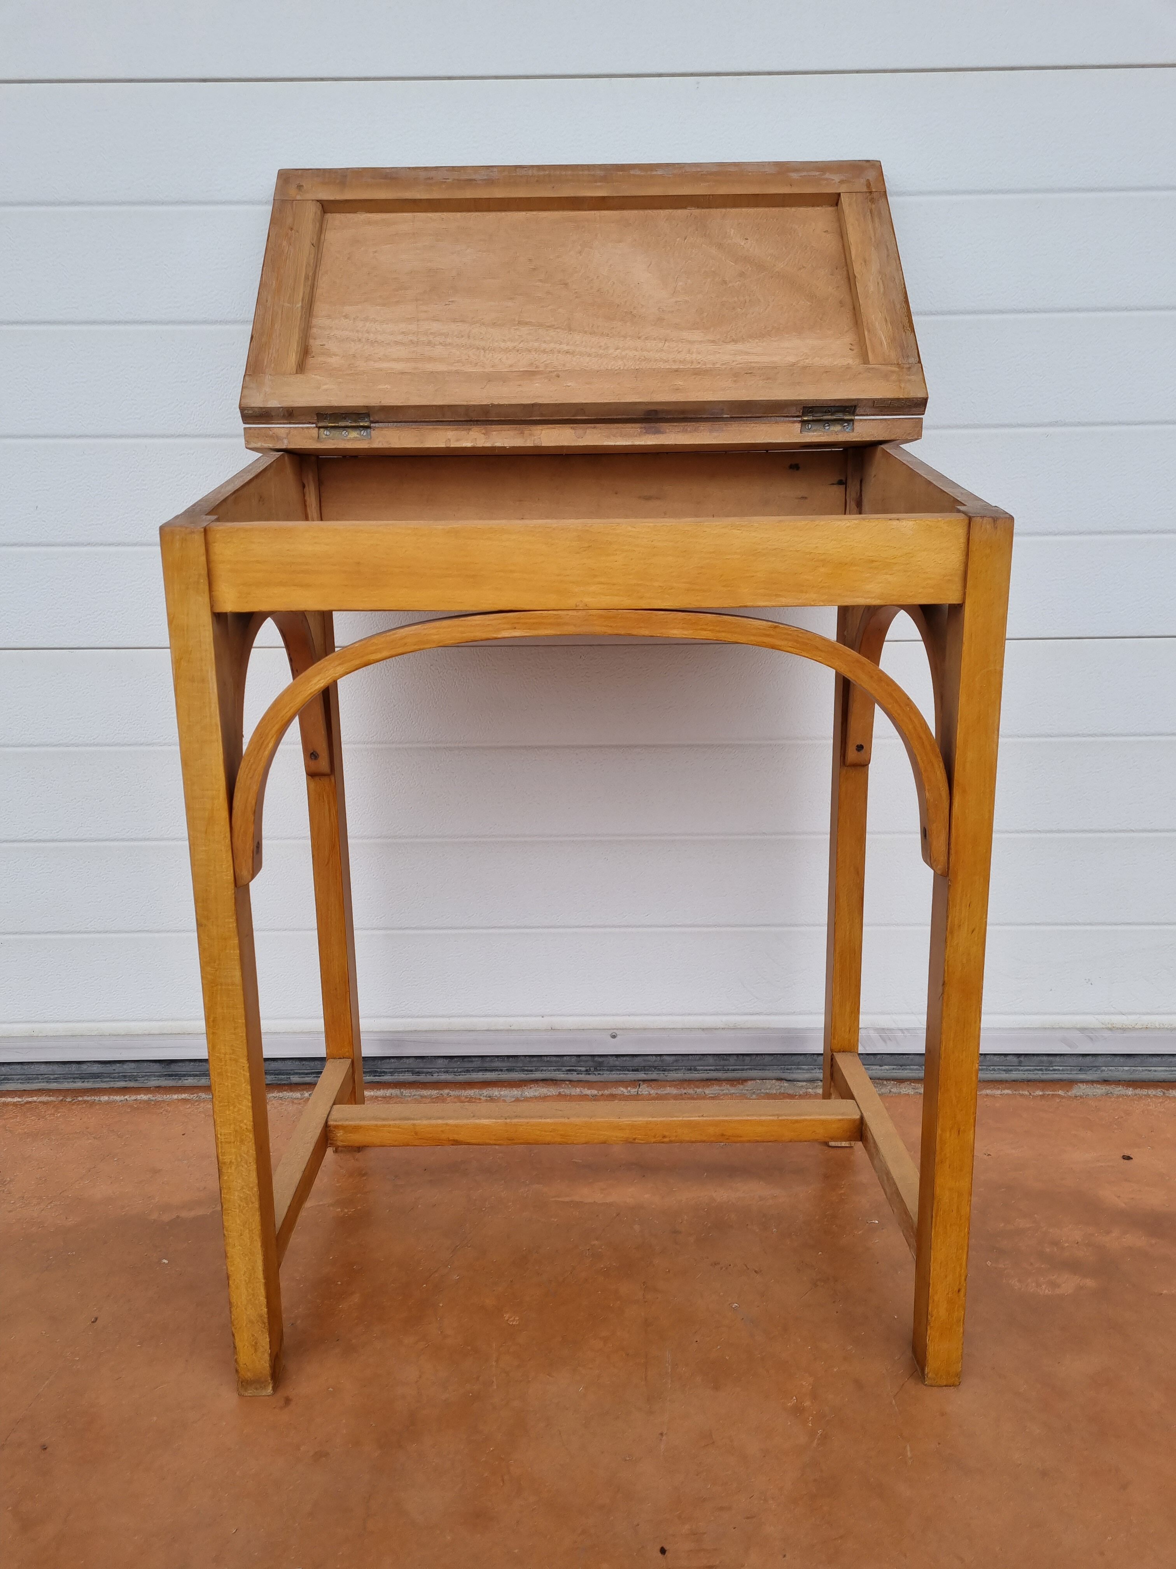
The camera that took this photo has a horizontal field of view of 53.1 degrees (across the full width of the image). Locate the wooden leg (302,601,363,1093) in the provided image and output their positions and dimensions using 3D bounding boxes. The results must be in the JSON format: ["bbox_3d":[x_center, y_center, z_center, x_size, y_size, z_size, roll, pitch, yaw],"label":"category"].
[{"bbox_3d":[-0.271,0.041,1.238,0.029,0.742,0.037,-1,12,0],"label":"wooden leg"}]

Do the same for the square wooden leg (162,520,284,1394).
[{"bbox_3d":[-0.269,0.148,0.882,0.029,0.683,0.037,-1,12,0],"label":"square wooden leg"}]

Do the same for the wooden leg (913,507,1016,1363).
[{"bbox_3d":[0.277,0.140,0.884,0.029,0.683,0.037,-1,12,0],"label":"wooden leg"}]

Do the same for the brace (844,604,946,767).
[{"bbox_3d":[0.274,-0.072,1.027,0.024,0.181,0.334,-1,12,0],"label":"brace"}]

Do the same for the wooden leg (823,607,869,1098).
[{"bbox_3d":[0.275,0.033,1.239,0.029,0.742,0.037,-1,12,0],"label":"wooden leg"}]

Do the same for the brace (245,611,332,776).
[{"bbox_3d":[-0.272,-0.064,1.026,0.024,0.181,0.334,-1,12,0],"label":"brace"}]

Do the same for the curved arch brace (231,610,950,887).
[{"bbox_3d":[0.002,-0.027,0.847,0.517,0.197,0.024,-1,12,0],"label":"curved arch brace"}]

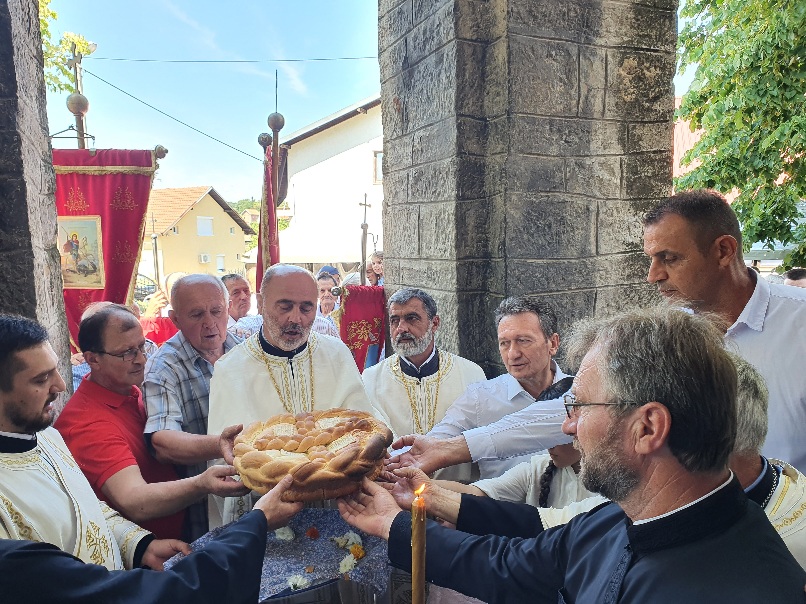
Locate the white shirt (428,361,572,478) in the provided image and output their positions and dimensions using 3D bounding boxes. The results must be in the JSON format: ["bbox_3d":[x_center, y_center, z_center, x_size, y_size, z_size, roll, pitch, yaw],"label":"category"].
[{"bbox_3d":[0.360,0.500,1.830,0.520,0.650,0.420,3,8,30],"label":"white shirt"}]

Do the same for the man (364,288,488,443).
[{"bbox_3d":[0.060,0.790,2.320,0.560,1.710,0.420,0,7,7],"label":"man"}]

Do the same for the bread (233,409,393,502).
[{"bbox_3d":[-0.195,0.333,1.340,0.347,0.092,0.347,-3,10,0],"label":"bread"}]

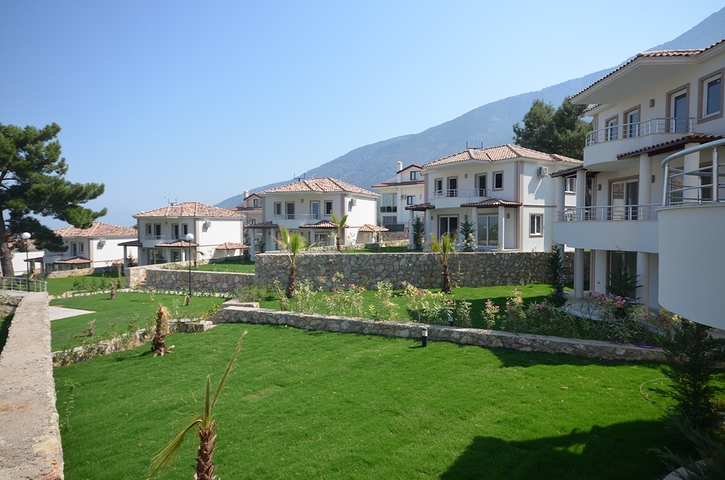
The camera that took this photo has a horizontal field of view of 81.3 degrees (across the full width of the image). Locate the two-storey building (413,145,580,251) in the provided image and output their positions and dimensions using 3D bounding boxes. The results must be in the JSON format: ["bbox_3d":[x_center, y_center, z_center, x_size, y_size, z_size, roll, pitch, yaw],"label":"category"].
[{"bbox_3d":[10.185,-3.417,32.915,9.020,7.810,10.330,-2,3,-35],"label":"two-storey building"}]

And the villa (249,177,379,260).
[{"bbox_3d":[-4.391,-2.300,42.673,10.180,7.810,8.830,1,3,25],"label":"villa"}]

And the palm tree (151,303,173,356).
[{"bbox_3d":[-6.154,2.735,12.919,0.650,1.653,0.650,-1,3,-26],"label":"palm tree"}]

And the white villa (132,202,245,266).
[{"bbox_3d":[-21.890,-0.548,52.631,10.350,8.050,10.600,1,2,21],"label":"white villa"}]

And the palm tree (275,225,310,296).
[{"bbox_3d":[-3.247,1.076,19.859,1.750,3.375,1.750,-1,2,-9],"label":"palm tree"}]

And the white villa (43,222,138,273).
[{"bbox_3d":[-35.333,1.512,55.364,10.180,7.810,8.830,1,3,25],"label":"white villa"}]

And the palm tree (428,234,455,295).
[{"bbox_3d":[4.005,1.147,20.864,1.400,3.084,1.400,0,2,11],"label":"palm tree"}]

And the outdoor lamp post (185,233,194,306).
[{"bbox_3d":[-9.201,1.423,22.574,0.420,3.542,0.420,-1,2,-22],"label":"outdoor lamp post"}]

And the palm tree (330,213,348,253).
[{"bbox_3d":[-1.671,-0.573,30.001,1.250,2.972,1.250,0,2,-3],"label":"palm tree"}]

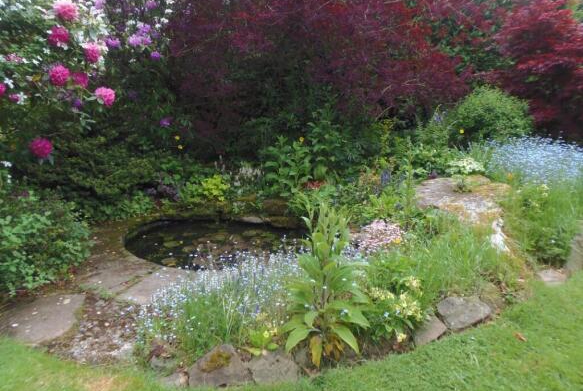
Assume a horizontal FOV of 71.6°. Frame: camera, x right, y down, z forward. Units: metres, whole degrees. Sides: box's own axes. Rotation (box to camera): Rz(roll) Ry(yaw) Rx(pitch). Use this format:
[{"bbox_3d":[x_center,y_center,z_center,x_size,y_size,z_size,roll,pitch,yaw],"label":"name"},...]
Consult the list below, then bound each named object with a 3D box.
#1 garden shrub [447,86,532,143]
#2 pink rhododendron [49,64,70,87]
[{"bbox_3d":[3.038,-1.181,6.200,1.320,1.080,1.200,0,12,0],"label":"garden shrub"},{"bbox_3d":[-1.976,-1.024,3.450,0.180,0.185,0.170,-7,14,-28],"label":"pink rhododendron"}]

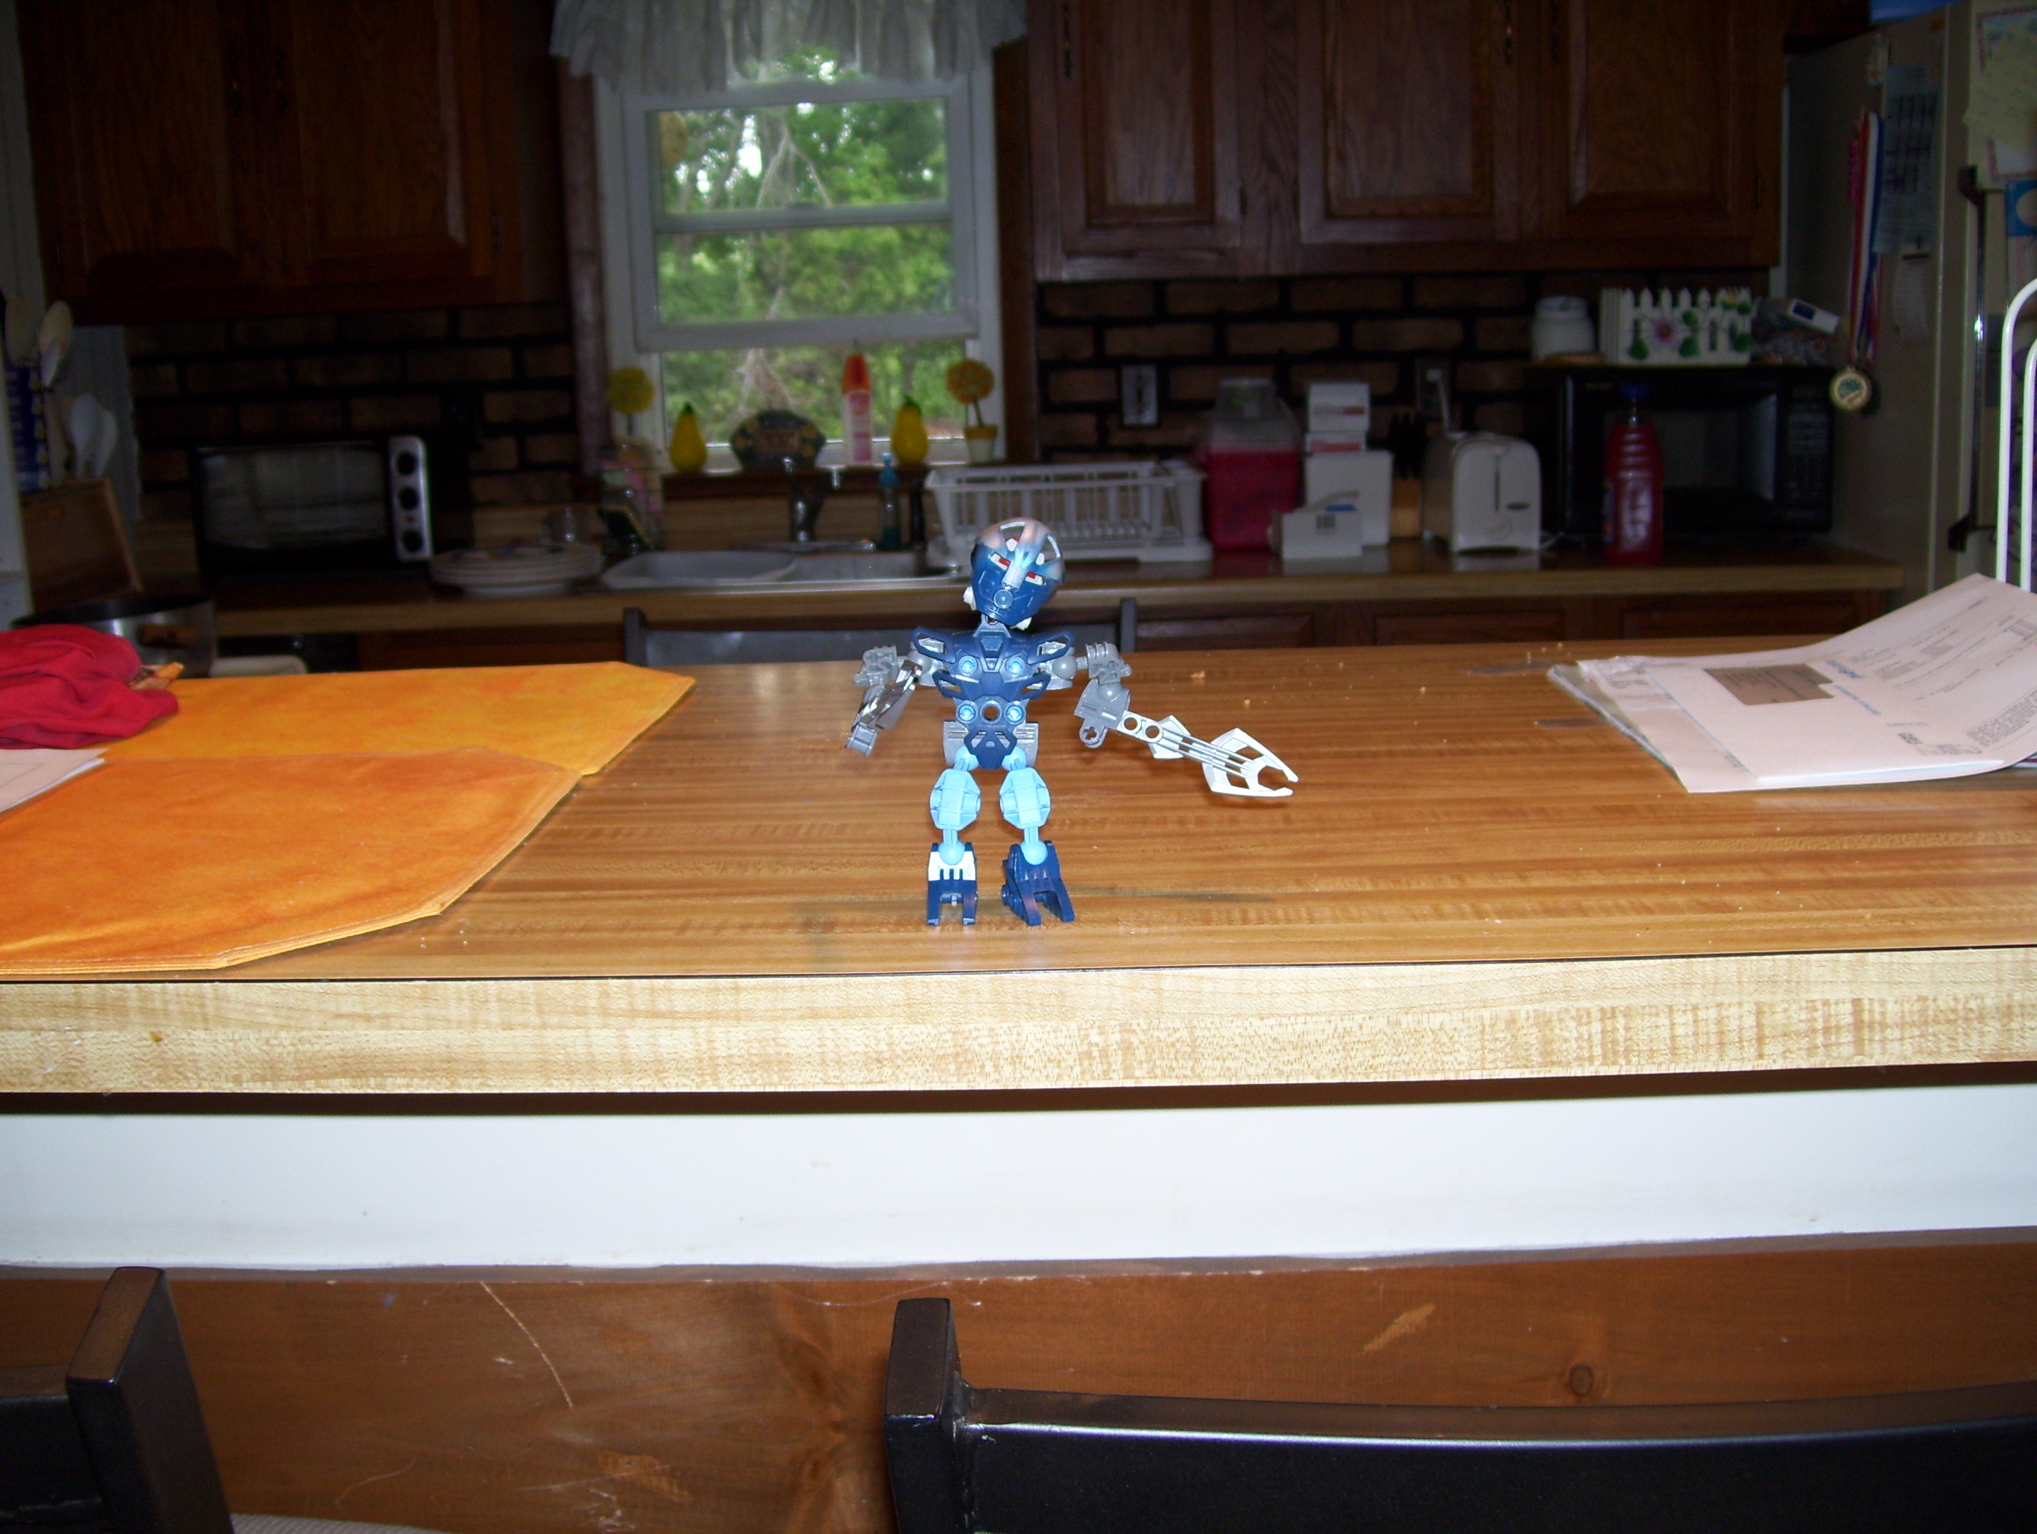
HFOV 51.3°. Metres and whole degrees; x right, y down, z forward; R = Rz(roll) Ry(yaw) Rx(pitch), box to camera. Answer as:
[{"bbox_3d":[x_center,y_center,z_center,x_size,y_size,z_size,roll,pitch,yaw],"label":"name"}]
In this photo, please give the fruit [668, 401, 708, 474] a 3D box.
[{"bbox_3d":[-0.591,-0.589,3.784,0.070,0.132,0.070,-1,12,3],"label":"fruit"}]

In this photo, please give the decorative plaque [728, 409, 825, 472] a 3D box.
[{"bbox_3d":[-0.438,-0.596,3.870,0.165,0.102,0.030,-1,13,3],"label":"decorative plaque"}]

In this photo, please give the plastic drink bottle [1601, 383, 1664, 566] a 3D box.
[{"bbox_3d":[0.967,-0.464,3.345,0.099,0.283,0.099,-2,12,1],"label":"plastic drink bottle"}]

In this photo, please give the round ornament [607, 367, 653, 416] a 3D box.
[{"bbox_3d":[-0.716,-0.692,3.911,0.087,0.087,0.087,-2,12,0],"label":"round ornament"}]

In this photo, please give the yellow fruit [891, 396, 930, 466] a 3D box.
[{"bbox_3d":[-0.197,-0.613,3.888,0.070,0.123,0.070,-2,12,1],"label":"yellow fruit"}]

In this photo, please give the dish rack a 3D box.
[{"bbox_3d":[0.087,-0.441,3.675,0.470,0.150,0.360,-2,12,1],"label":"dish rack"}]

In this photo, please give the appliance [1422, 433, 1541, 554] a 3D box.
[{"bbox_3d":[0.787,-0.476,3.627,0.153,0.186,0.255,-2,12,-2],"label":"appliance"}]

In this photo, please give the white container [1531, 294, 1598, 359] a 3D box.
[{"bbox_3d":[0.908,-0.729,3.534,0.107,0.108,0.107,-1,13,4],"label":"white container"}]

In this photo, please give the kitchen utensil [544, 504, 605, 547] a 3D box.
[{"bbox_3d":[-0.751,-0.395,3.605,0.098,0.098,0.098,-1,12,3],"label":"kitchen utensil"}]

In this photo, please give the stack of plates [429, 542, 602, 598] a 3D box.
[{"bbox_3d":[-0.823,-0.320,3.481,0.280,0.060,0.280,-1,12,3],"label":"stack of plates"}]

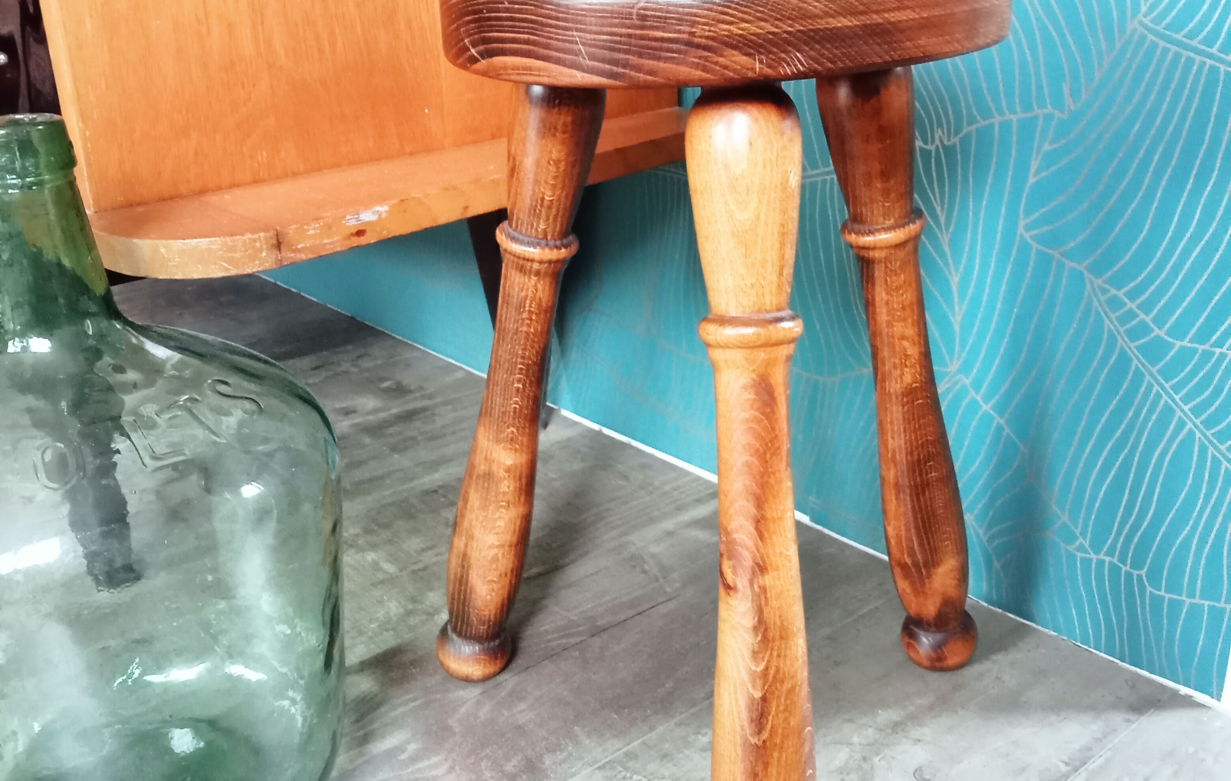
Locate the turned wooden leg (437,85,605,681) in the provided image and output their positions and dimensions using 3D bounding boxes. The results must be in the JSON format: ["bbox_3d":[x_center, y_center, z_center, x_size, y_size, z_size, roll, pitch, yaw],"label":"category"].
[{"bbox_3d":[-0.061,0.006,0.793,0.049,0.428,0.049,24,32,21],"label":"turned wooden leg"}]

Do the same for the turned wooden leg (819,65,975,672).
[{"bbox_3d":[0.172,-0.003,0.787,0.049,0.424,0.049,-27,30,-23],"label":"turned wooden leg"}]

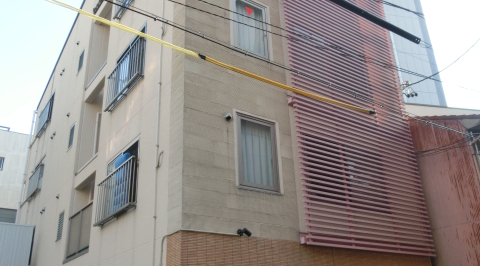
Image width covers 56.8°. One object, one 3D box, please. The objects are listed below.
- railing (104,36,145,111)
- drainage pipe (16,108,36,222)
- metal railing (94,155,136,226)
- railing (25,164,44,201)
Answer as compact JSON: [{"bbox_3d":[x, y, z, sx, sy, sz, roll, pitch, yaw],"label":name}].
[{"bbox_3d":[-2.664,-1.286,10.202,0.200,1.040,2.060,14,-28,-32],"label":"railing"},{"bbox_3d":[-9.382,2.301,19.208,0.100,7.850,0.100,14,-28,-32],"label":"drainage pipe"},{"bbox_3d":[-2.545,1.259,9.077,0.180,0.970,2.060,14,-28,-32],"label":"metal railing"},{"bbox_3d":[-7.846,1.961,16.996,0.170,1.010,2.020,14,-28,-32],"label":"railing"}]

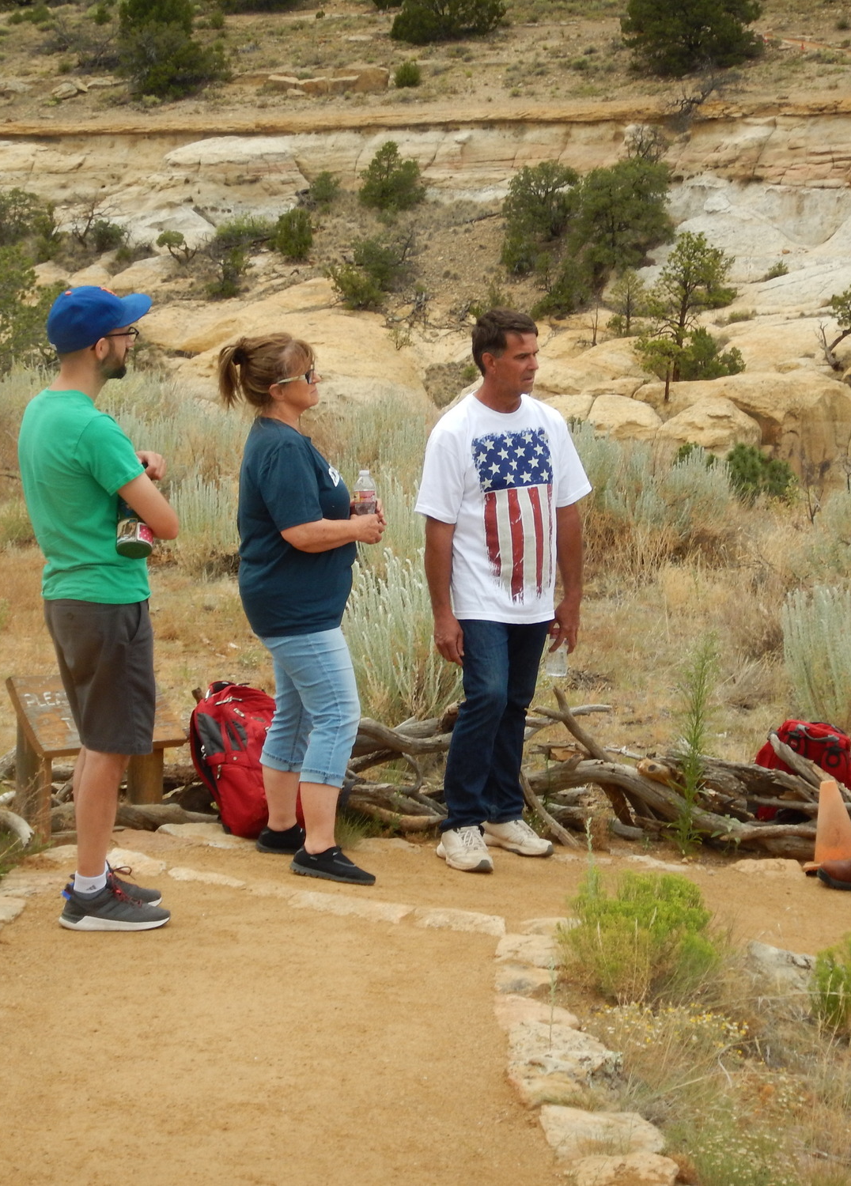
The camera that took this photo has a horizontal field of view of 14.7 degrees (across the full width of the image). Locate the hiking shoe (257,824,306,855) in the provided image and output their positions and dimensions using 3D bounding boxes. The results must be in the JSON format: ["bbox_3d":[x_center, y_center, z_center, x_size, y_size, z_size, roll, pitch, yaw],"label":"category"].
[{"bbox_3d":[-0.426,0.794,10.650,0.265,0.100,0.100,1,5,18],"label":"hiking shoe"}]

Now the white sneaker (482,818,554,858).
[{"bbox_3d":[0.305,0.807,10.820,0.115,0.125,0.305,-4,5,-43],"label":"white sneaker"}]

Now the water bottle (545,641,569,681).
[{"bbox_3d":[0.417,0.178,10.420,0.065,0.195,0.065,0,-7,0],"label":"water bottle"}]

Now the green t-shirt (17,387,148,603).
[{"bbox_3d":[-0.979,-0.282,9.430,0.330,0.620,0.460,-1,4,-17],"label":"green t-shirt"}]

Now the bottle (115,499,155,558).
[{"bbox_3d":[-0.811,-0.241,9.350,0.098,0.265,0.098,6,-25,0],"label":"bottle"}]

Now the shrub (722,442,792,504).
[{"bbox_3d":[3.883,-1.410,38.500,0.840,0.730,0.720,0,4,0],"label":"shrub"}]

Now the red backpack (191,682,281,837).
[{"bbox_3d":[-0.571,0.558,11.050,0.320,0.500,0.260,-6,-5,-40],"label":"red backpack"}]

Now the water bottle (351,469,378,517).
[{"bbox_3d":[-0.191,-0.290,10.380,0.066,0.200,0.066,0,4,0],"label":"water bottle"}]

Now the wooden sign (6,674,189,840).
[{"bbox_3d":[-1.122,0.564,11.250,0.570,0.530,0.280,-3,5,-37],"label":"wooden sign"}]

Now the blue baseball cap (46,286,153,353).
[{"bbox_3d":[-0.920,-0.770,9.300,0.285,0.145,0.185,-23,2,-13],"label":"blue baseball cap"}]

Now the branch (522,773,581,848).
[{"bbox_3d":[0.417,0.724,10.950,0.190,0.250,0.140,0,4,0],"label":"branch"}]

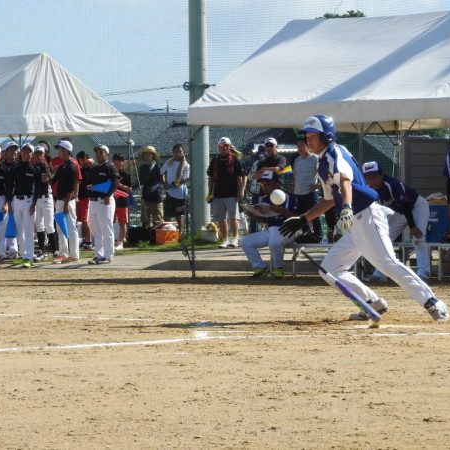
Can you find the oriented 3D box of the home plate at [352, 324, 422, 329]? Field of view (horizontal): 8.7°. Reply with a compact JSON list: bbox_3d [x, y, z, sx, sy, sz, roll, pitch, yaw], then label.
[{"bbox_3d":[1.047,0.660,19.100,0.432,0.025,0.432,-1,0,1],"label":"home plate"}]

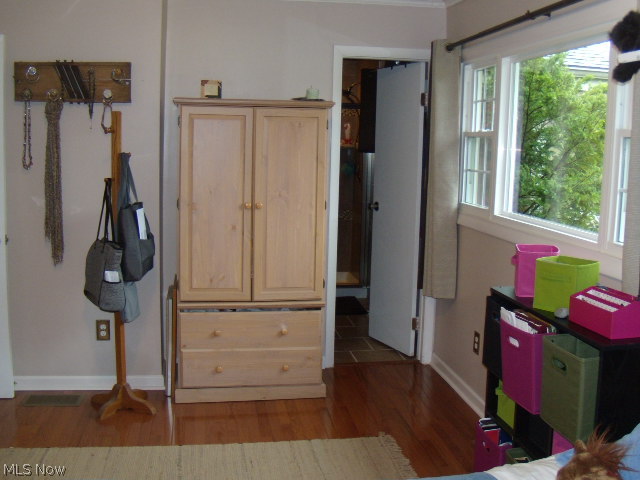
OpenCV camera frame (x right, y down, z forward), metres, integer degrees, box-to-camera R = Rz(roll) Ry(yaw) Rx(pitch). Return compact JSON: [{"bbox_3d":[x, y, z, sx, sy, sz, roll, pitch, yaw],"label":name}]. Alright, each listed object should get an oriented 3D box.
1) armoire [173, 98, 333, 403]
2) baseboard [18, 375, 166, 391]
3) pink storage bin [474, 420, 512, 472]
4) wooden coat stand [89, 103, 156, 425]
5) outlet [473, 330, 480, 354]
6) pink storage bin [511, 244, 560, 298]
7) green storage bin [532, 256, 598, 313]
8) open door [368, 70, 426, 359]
[{"bbox_3d":[-0.411,0.049,4.001,0.865,1.700,0.540,1,8,-8],"label":"armoire"},{"bbox_3d":[-1.358,0.844,3.930,0.850,0.095,0.016,1,8,-8],"label":"baseboard"},{"bbox_3d":[0.810,0.923,2.727,0.270,0.280,0.250,1,8,-8],"label":"pink storage bin"},{"bbox_3d":[-1.065,0.125,3.611,0.360,1.620,0.350,1,8,-8],"label":"wooden coat stand"},{"bbox_3d":[0.882,0.584,3.765,0.010,0.122,0.082,1,8,-8],"label":"outlet"},{"bbox_3d":[0.870,0.131,2.660,0.155,0.177,0.175,4,8,15],"label":"pink storage bin"},{"bbox_3d":[0.897,0.166,2.423,0.165,0.170,0.155,-5,10,-41],"label":"green storage bin"},{"bbox_3d":[0.551,-0.220,4.824,0.040,2.035,0.580,-2,9,-27],"label":"open door"}]

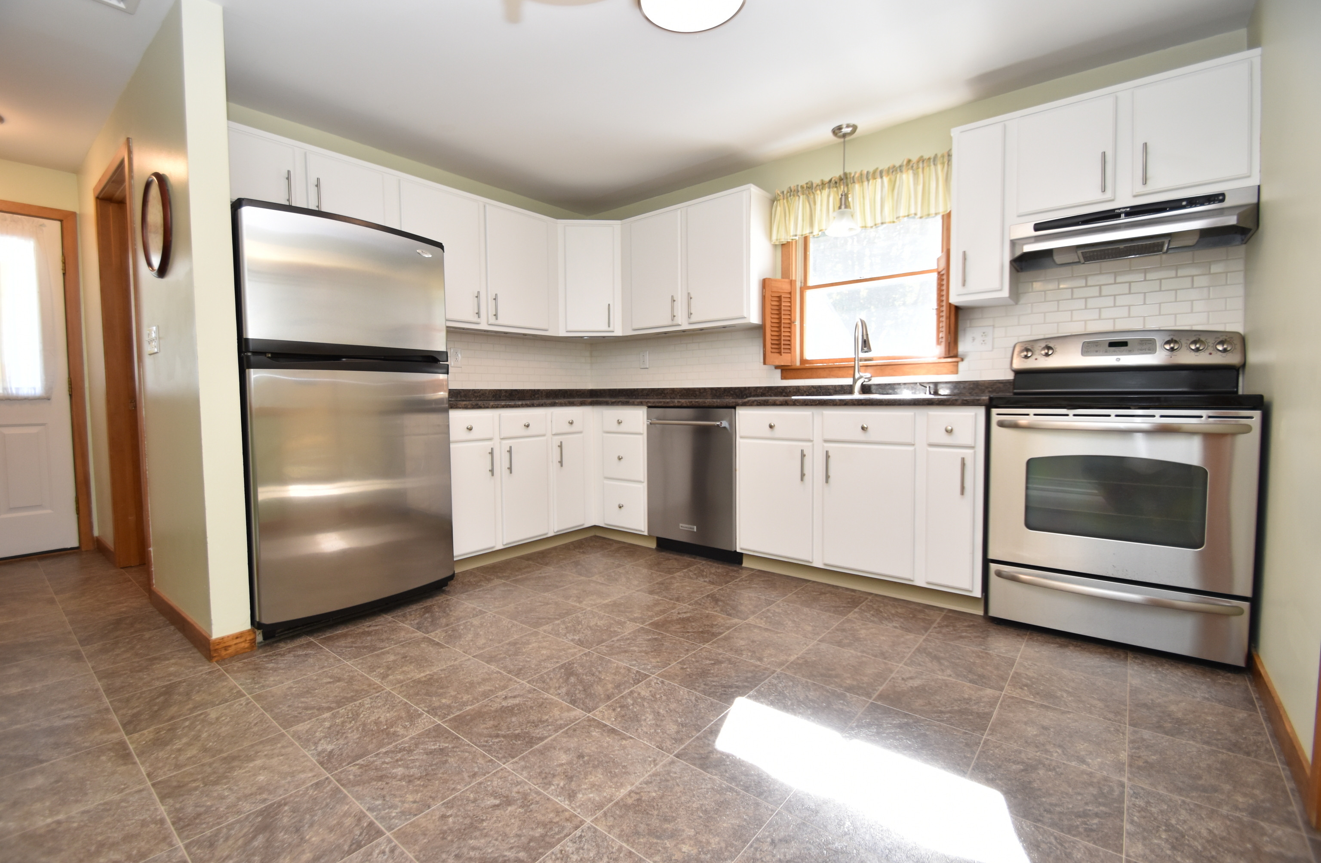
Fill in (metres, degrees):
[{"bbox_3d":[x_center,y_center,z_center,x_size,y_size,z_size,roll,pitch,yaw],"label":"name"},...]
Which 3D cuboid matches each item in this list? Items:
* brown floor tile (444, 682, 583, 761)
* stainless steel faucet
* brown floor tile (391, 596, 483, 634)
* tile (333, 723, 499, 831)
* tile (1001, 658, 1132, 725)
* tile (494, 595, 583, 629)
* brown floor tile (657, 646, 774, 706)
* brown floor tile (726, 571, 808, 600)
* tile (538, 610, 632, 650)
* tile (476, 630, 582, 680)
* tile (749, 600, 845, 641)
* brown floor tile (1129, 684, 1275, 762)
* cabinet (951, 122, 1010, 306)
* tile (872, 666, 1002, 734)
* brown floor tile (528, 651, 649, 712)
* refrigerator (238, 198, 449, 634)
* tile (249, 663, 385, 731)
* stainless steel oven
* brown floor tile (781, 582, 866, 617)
[{"bbox_3d":[-0.422,0.845,1.609,0.303,0.010,0.300,2,4,38],"label":"brown floor tile"},{"bbox_3d":[1.109,-0.401,3.004,0.085,0.434,0.230,0,3,6],"label":"stainless steel faucet"},{"bbox_3d":[-0.991,0.813,2.435,0.303,0.015,0.299,2,3,39],"label":"brown floor tile"},{"bbox_3d":[-0.608,0.858,1.383,0.303,0.010,0.297,2,4,38],"label":"tile"},{"bbox_3d":[1.298,0.827,1.758,0.303,0.015,0.299,2,3,39],"label":"tile"},{"bbox_3d":[-0.531,0.798,2.454,0.304,0.010,0.300,2,4,39],"label":"tile"},{"bbox_3d":[0.192,0.825,1.865,0.304,0.010,0.300,2,4,39],"label":"brown floor tile"},{"bbox_3d":[0.536,0.790,2.800,0.303,0.015,0.299,2,3,39],"label":"brown floor tile"},{"bbox_3d":[-0.289,0.802,2.234,0.302,0.010,0.299,2,4,39],"label":"tile"},{"bbox_3d":[-0.477,0.827,2.028,0.303,0.015,0.299,2,3,39],"label":"tile"},{"bbox_3d":[0.566,0.793,2.308,0.306,0.010,0.303,2,4,39],"label":"tile"},{"bbox_3d":[1.532,0.833,1.578,0.303,0.015,0.299,2,3,39],"label":"brown floor tile"},{"bbox_3d":[1.531,-0.990,2.603,0.230,0.785,0.320,2,4,38],"label":"cabinet"},{"bbox_3d":[0.845,0.813,1.689,0.301,0.010,0.298,2,3,38],"label":"tile"},{"bbox_3d":[-0.236,0.821,1.816,0.305,0.010,0.298,2,4,39],"label":"brown floor tile"},{"bbox_3d":[-1.539,-0.049,2.536,0.804,1.640,0.798,2,3,38],"label":"refrigerator"},{"bbox_3d":[-1.077,0.830,1.737,0.302,0.010,0.295,2,4,39],"label":"tile"},{"bbox_3d":[1.833,0.181,2.244,0.757,1.212,0.656,2,4,38],"label":"stainless steel oven"},{"bbox_3d":[0.771,0.789,2.579,0.305,0.010,0.315,2,4,38],"label":"brown floor tile"}]

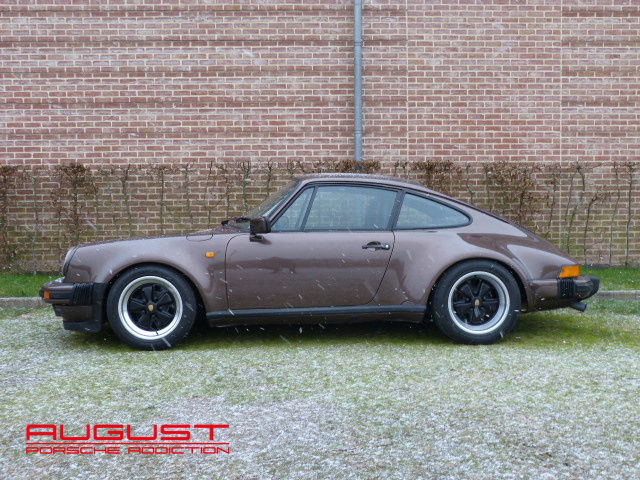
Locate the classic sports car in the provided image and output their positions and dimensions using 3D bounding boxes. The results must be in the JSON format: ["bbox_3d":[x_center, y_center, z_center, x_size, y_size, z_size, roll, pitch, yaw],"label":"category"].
[{"bbox_3d":[-0.045,0.084,5.538,4.290,1.265,1.780,-1,3,-4],"label":"classic sports car"}]

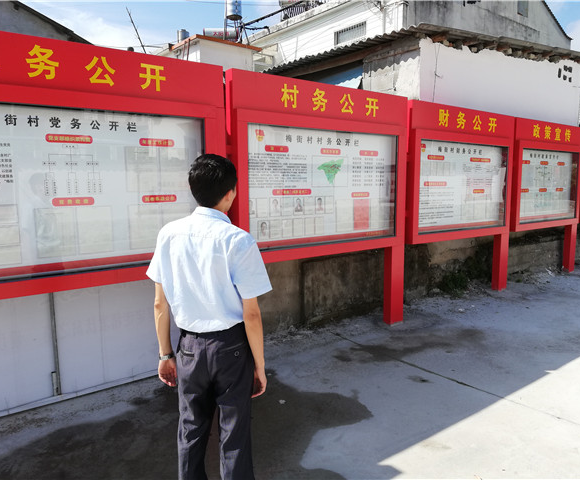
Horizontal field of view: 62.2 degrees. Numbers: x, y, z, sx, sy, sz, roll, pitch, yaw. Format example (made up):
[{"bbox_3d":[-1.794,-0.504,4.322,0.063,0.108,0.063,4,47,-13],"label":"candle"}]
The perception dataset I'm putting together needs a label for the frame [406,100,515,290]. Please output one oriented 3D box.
[{"bbox_3d":[2.358,-0.472,6.656,2.360,2.603,0.170,-5,8,-37],"label":"frame"}]

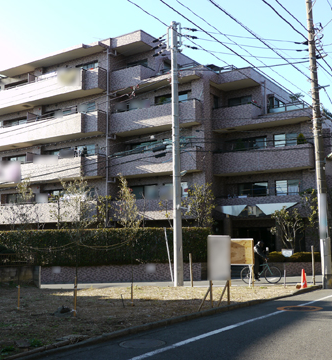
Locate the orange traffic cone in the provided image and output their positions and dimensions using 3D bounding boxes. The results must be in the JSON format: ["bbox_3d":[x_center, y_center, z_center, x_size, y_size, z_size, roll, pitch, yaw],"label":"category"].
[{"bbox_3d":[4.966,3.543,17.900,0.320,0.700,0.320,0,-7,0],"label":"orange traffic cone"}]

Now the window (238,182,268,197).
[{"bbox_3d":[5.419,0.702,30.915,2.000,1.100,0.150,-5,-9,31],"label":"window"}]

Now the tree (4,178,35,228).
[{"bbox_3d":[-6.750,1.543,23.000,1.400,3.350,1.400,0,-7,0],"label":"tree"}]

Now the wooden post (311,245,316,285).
[{"bbox_3d":[5.638,3.250,19.066,0.100,1.500,0.100,0,-7,0],"label":"wooden post"}]

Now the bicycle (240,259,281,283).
[{"bbox_3d":[3.734,3.591,19.645,1.660,1.000,0.500,1,-8,-11],"label":"bicycle"}]

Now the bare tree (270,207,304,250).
[{"bbox_3d":[6.133,2.575,25.200,1.700,2.550,1.600,0,-7,0],"label":"bare tree"}]

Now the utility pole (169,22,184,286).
[{"bbox_3d":[0.411,-1.132,19.379,0.550,10.350,0.450,0,-7,0],"label":"utility pole"}]

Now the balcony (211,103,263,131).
[{"bbox_3d":[4.552,-3.850,31.824,2.700,1.380,1.400,-5,-8,34],"label":"balcony"}]

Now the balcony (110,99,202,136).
[{"bbox_3d":[-0.656,-3.803,31.937,6.520,1.400,1.100,-5,-8,34],"label":"balcony"}]

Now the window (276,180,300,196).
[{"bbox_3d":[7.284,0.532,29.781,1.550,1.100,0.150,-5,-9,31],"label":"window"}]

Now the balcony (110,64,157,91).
[{"bbox_3d":[-2.142,-6.370,32.395,2.500,1.250,1.500,-5,-9,31],"label":"balcony"}]

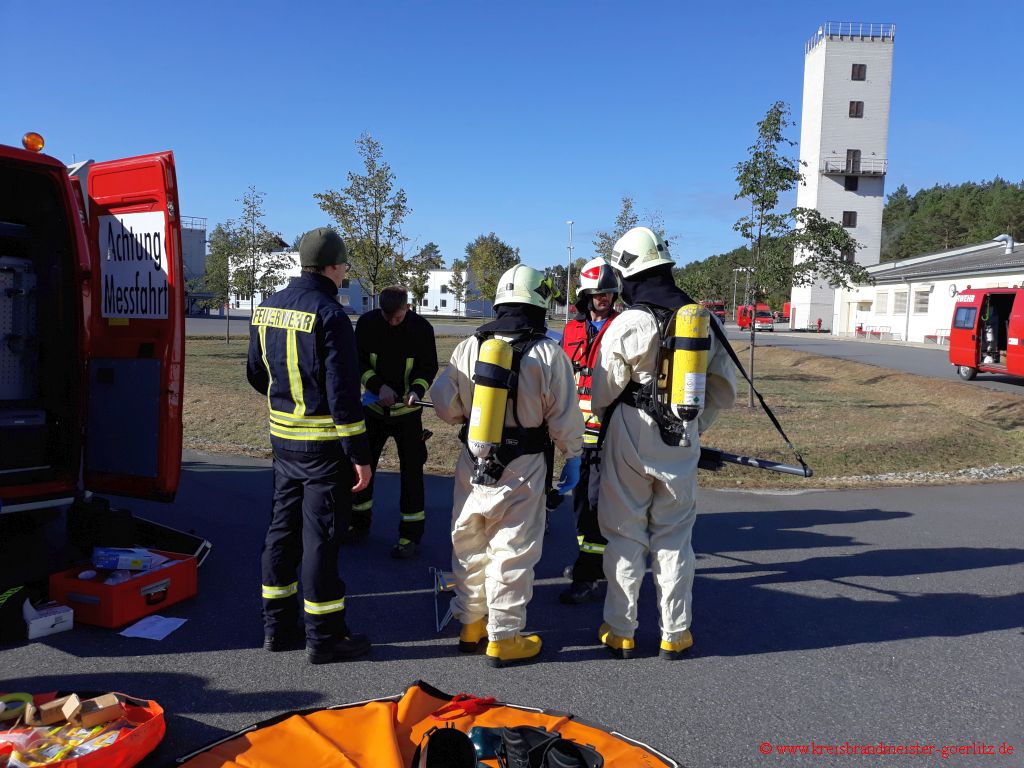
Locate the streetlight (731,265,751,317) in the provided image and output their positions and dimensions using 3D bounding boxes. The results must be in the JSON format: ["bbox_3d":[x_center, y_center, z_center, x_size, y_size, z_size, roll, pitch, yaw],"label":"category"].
[{"bbox_3d":[35.448,-14.085,125.000,1.500,8.300,0.600,2,5,0],"label":"streetlight"}]

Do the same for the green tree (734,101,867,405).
[{"bbox_3d":[5.165,-2.371,14.400,2.200,5.300,2.000,2,5,0],"label":"green tree"}]

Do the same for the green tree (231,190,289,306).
[{"bbox_3d":[-8.599,-4.070,27.200,2.000,5.300,2.000,2,5,0],"label":"green tree"}]

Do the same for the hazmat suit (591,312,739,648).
[{"bbox_3d":[0.679,0.435,3.629,0.600,1.524,0.470,-2,6,-28],"label":"hazmat suit"}]

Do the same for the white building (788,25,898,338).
[{"bbox_3d":[29.248,-17.776,70.851,6.000,26.022,5.400,1,6,0],"label":"white building"}]

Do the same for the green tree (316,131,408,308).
[{"bbox_3d":[-3.164,-2.753,17.248,2.100,5.223,2.100,1,6,0],"label":"green tree"}]

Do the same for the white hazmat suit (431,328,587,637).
[{"bbox_3d":[-0.025,0.477,3.603,0.600,1.382,0.450,3,6,20],"label":"white hazmat suit"}]

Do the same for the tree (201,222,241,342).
[{"bbox_3d":[-11.123,-3.876,30.580,1.700,4.549,1.700,1,6,0],"label":"tree"}]

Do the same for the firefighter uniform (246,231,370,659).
[{"bbox_3d":[-0.913,0.250,3.600,0.550,1.850,0.400,7,7,41],"label":"firefighter uniform"}]

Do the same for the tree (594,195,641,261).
[{"bbox_3d":[3.668,-3.248,24.757,2.100,5.037,2.100,1,6,0],"label":"tree"}]

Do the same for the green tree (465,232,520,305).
[{"bbox_3d":[-1.899,-9.914,74.000,5.200,8.100,5.000,2,5,0],"label":"green tree"}]

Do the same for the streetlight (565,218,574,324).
[{"bbox_3d":[4.871,-9.574,69.564,0.700,9.025,0.400,-3,7,-37],"label":"streetlight"}]

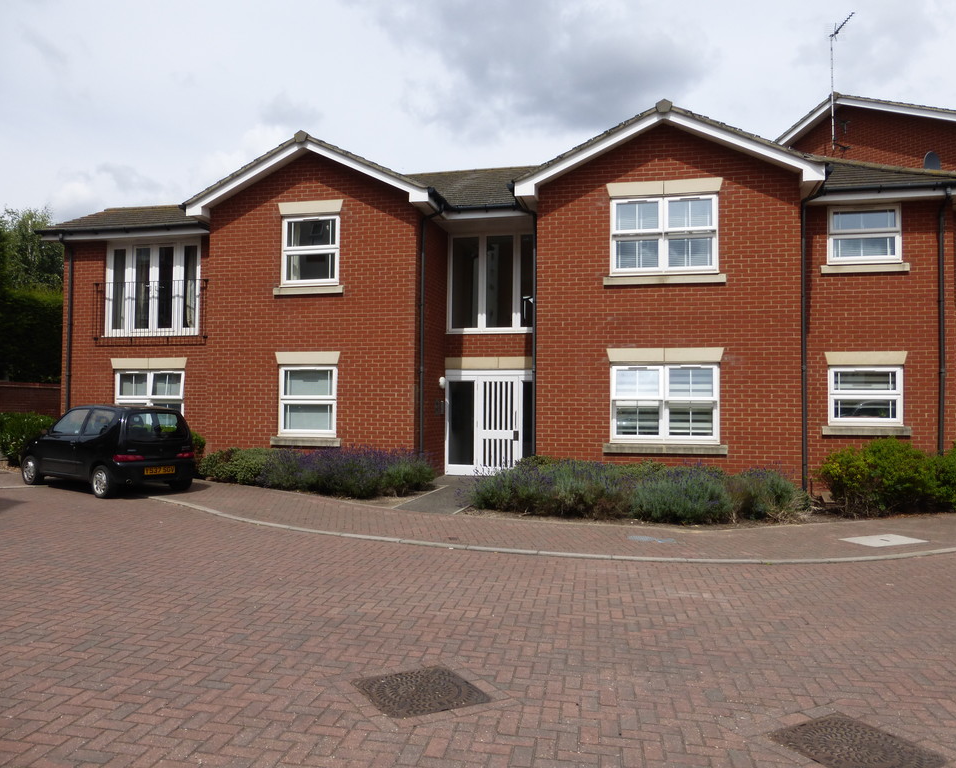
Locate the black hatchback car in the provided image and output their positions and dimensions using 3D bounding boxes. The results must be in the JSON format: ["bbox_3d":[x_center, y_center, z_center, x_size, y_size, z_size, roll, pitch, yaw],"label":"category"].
[{"bbox_3d":[-6.390,1.066,12.627,3.330,1.430,1.510,1,-1,34],"label":"black hatchback car"}]

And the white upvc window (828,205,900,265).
[{"bbox_3d":[6.684,-2.574,12.790,1.169,1.019,0.100,0,-2,13],"label":"white upvc window"}]

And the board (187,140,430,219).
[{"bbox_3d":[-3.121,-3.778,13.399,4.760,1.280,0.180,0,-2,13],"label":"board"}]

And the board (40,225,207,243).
[{"bbox_3d":[-7.324,-3.204,15.607,4.385,0.230,0.080,0,-2,13],"label":"board"}]

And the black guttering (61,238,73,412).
[{"bbox_3d":[-8.848,-0.730,15.879,0.120,4.970,0.400,0,-2,13],"label":"black guttering"}]

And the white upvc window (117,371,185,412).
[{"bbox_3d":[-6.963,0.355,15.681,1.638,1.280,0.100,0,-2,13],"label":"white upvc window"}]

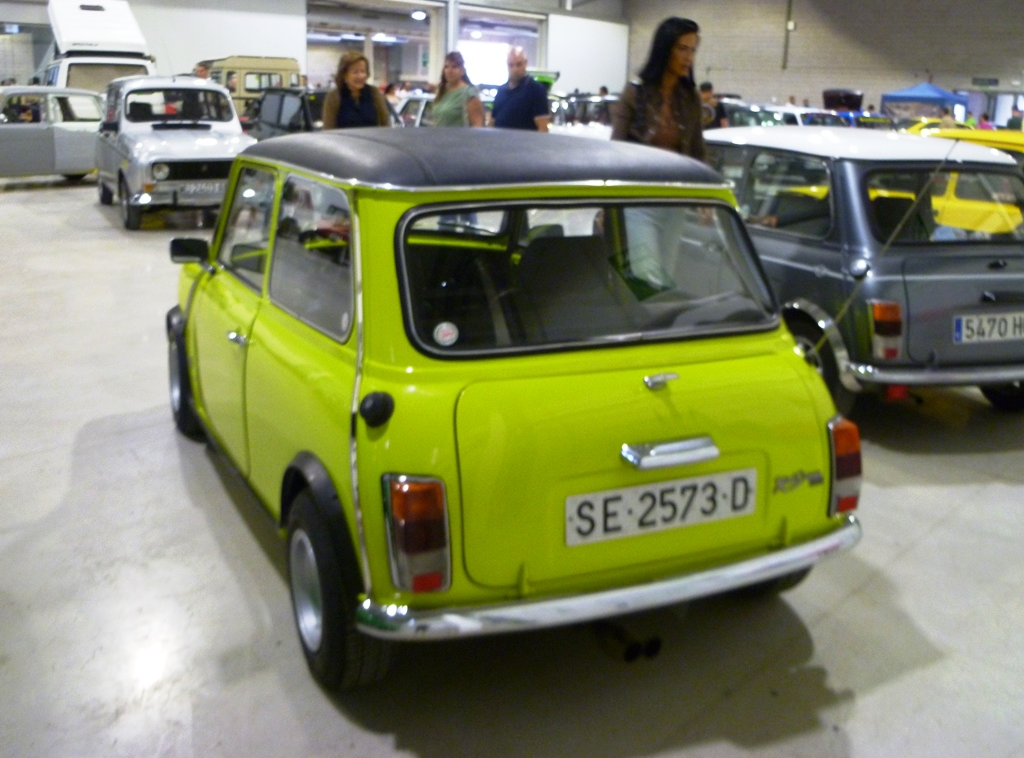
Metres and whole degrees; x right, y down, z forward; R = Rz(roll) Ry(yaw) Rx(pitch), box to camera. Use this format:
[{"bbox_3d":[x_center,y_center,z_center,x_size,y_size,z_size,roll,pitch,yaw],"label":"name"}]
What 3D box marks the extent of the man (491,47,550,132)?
[{"bbox_3d":[0.014,-1.512,7.049,0.490,1.810,0.310,7,17,16],"label":"man"}]

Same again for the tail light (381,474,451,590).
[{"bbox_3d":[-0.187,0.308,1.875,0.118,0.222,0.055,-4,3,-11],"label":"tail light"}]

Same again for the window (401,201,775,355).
[{"bbox_3d":[0.210,-0.258,2.284,1.000,0.360,0.070,-5,-16,-26],"label":"window"}]

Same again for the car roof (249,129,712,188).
[{"bbox_3d":[-0.116,-0.686,2.853,1.120,0.145,1.290,-5,18,-26],"label":"car roof"}]

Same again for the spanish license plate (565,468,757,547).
[{"bbox_3d":[0.336,0.286,2.110,0.515,0.110,0.015,-5,10,-26],"label":"spanish license plate"}]

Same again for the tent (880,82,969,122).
[{"bbox_3d":[16.275,-10.345,37.912,2.850,3.000,2.850,-13,22,-43],"label":"tent"}]

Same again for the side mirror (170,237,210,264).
[{"bbox_3d":[-1.087,-0.434,3.200,0.135,0.090,0.060,-8,19,-33],"label":"side mirror"}]

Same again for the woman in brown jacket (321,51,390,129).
[{"bbox_3d":[-1.019,-1.230,6.132,0.470,1.690,0.300,-2,16,-14],"label":"woman in brown jacket"}]

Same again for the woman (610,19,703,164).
[{"bbox_3d":[0.530,-0.534,3.840,0.450,1.750,0.320,-10,20,-38],"label":"woman"}]

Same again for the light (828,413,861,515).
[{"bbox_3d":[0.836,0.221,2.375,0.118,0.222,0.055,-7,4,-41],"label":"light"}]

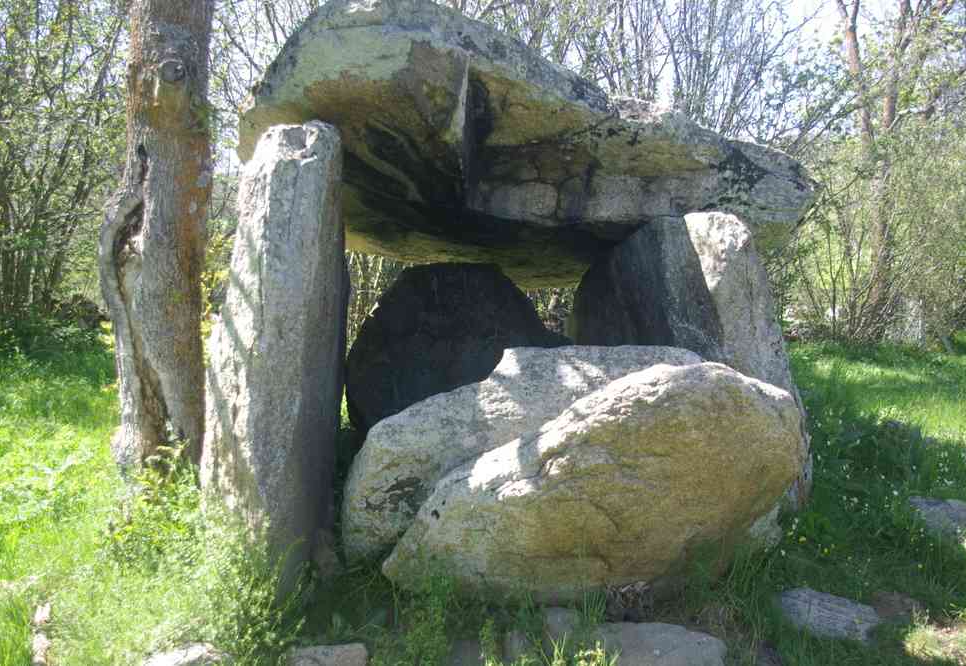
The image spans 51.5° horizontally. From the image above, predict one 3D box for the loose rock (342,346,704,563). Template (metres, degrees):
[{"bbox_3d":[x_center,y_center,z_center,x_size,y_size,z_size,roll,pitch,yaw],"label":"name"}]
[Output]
[{"bbox_3d":[0.260,0.580,5.280,1.950,1.050,0.620,0,4,0],"label":"loose rock"}]

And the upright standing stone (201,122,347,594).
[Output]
[{"bbox_3d":[-1.010,0.100,4.880,0.580,2.130,0.700,0,4,0],"label":"upright standing stone"}]

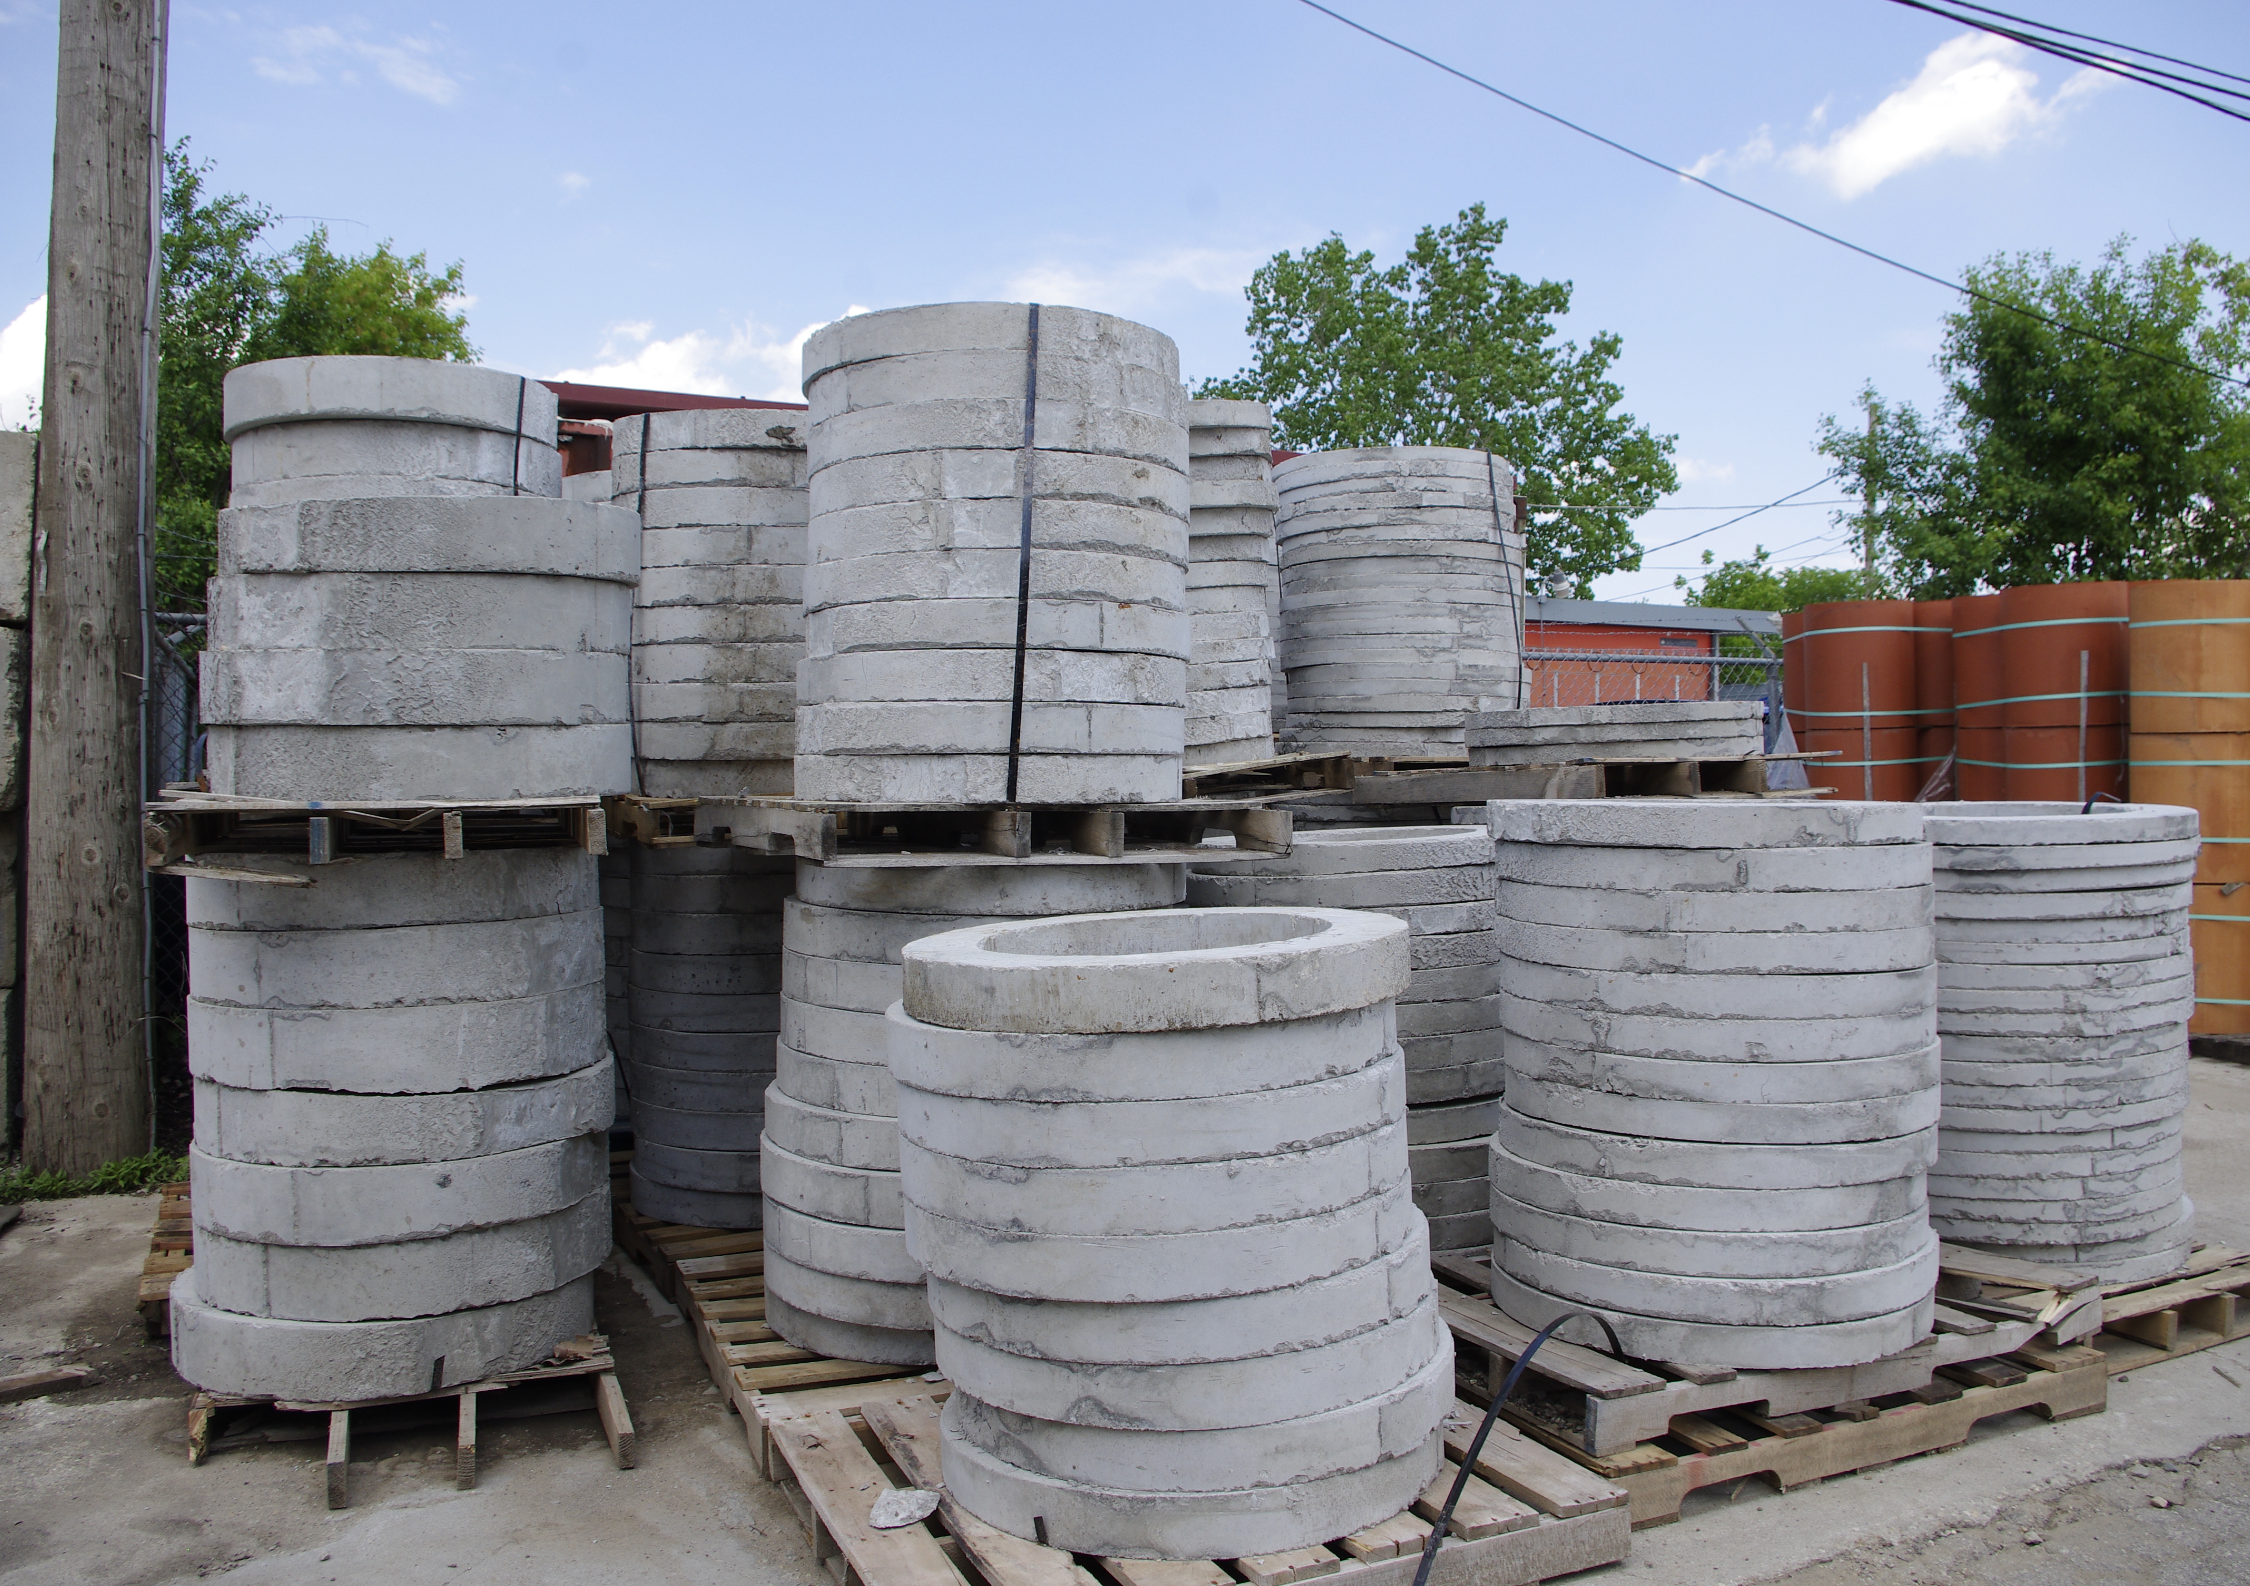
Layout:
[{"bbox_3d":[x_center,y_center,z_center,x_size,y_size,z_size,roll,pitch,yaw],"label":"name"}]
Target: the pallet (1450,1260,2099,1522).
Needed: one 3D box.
[{"bbox_3d":[1.148,1.111,3.667,1.230,0.235,0.970,-1,1,-25],"label":"pallet"}]

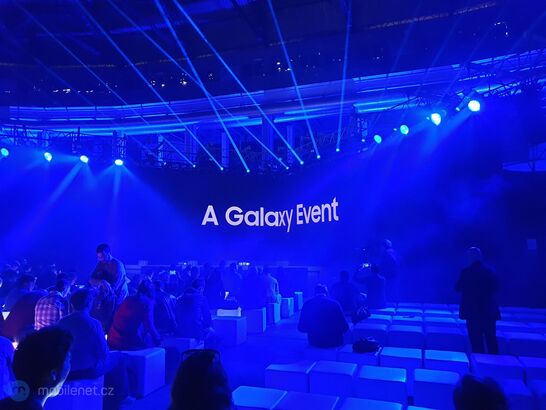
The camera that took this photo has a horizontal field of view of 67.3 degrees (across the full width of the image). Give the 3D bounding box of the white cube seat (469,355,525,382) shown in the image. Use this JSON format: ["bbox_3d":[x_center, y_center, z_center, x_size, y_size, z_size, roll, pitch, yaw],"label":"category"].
[{"bbox_3d":[2.532,1.991,4.639,0.450,0.460,0.440,-3,-7,19],"label":"white cube seat"}]

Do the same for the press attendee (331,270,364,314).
[{"bbox_3d":[1.361,1.844,7.532,0.560,1.268,0.680,-2,-5,19],"label":"press attendee"}]

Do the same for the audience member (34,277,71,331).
[{"bbox_3d":[-3.596,1.809,6.776,0.520,1.270,0.750,-5,-7,42],"label":"audience member"}]

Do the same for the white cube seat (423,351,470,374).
[{"bbox_3d":[2.051,2.016,4.840,0.460,0.450,0.440,-3,-6,20],"label":"white cube seat"}]

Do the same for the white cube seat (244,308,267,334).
[{"bbox_3d":[-0.374,2.333,8.369,0.455,0.455,0.455,-2,-5,18],"label":"white cube seat"}]

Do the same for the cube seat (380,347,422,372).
[{"bbox_3d":[1.560,2.036,4.976,0.450,0.460,0.440,-3,-7,19],"label":"cube seat"}]

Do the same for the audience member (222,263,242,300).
[{"bbox_3d":[-0.862,1.953,8.968,0.500,1.270,0.720,-3,-5,20],"label":"audience member"}]

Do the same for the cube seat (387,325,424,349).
[{"bbox_3d":[2.061,2.146,6.311,0.455,0.455,0.455,-2,-5,19],"label":"cube seat"}]

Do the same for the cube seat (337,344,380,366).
[{"bbox_3d":[1.088,2.059,5.156,0.450,0.460,0.440,-3,-7,19],"label":"cube seat"}]

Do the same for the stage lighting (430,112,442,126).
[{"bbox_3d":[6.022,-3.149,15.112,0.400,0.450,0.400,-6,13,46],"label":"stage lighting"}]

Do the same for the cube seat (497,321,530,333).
[{"bbox_3d":[3.822,2.155,6.615,0.460,0.450,0.440,-3,-6,20],"label":"cube seat"}]

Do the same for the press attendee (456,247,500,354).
[{"bbox_3d":[2.742,1.414,5.388,0.570,1.730,0.350,-2,-5,10],"label":"press attendee"}]

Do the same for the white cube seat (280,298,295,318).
[{"bbox_3d":[0.230,2.420,9.811,0.450,0.450,0.450,-3,-5,19],"label":"white cube seat"}]

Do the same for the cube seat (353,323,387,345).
[{"bbox_3d":[1.565,2.163,6.472,0.455,0.455,0.455,-2,-5,19],"label":"cube seat"}]

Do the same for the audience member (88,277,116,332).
[{"bbox_3d":[-2.168,1.689,5.573,0.500,1.340,0.820,-3,-7,19],"label":"audience member"}]

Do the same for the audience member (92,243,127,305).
[{"bbox_3d":[-2.573,1.518,6.398,0.450,1.780,0.580,4,-7,-45],"label":"audience member"}]

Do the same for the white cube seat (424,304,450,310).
[{"bbox_3d":[3.267,2.287,8.258,0.450,0.460,0.440,-3,-7,19],"label":"white cube seat"}]

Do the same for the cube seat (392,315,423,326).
[{"bbox_3d":[2.373,2.232,7.207,0.460,0.450,0.440,-3,-6,20],"label":"cube seat"}]

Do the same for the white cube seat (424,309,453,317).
[{"bbox_3d":[3.154,2.278,7.827,0.460,0.450,0.440,-3,-6,20],"label":"white cube seat"}]

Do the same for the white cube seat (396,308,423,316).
[{"bbox_3d":[2.562,2.203,7.673,0.450,0.450,0.450,-3,-5,19],"label":"white cube seat"}]

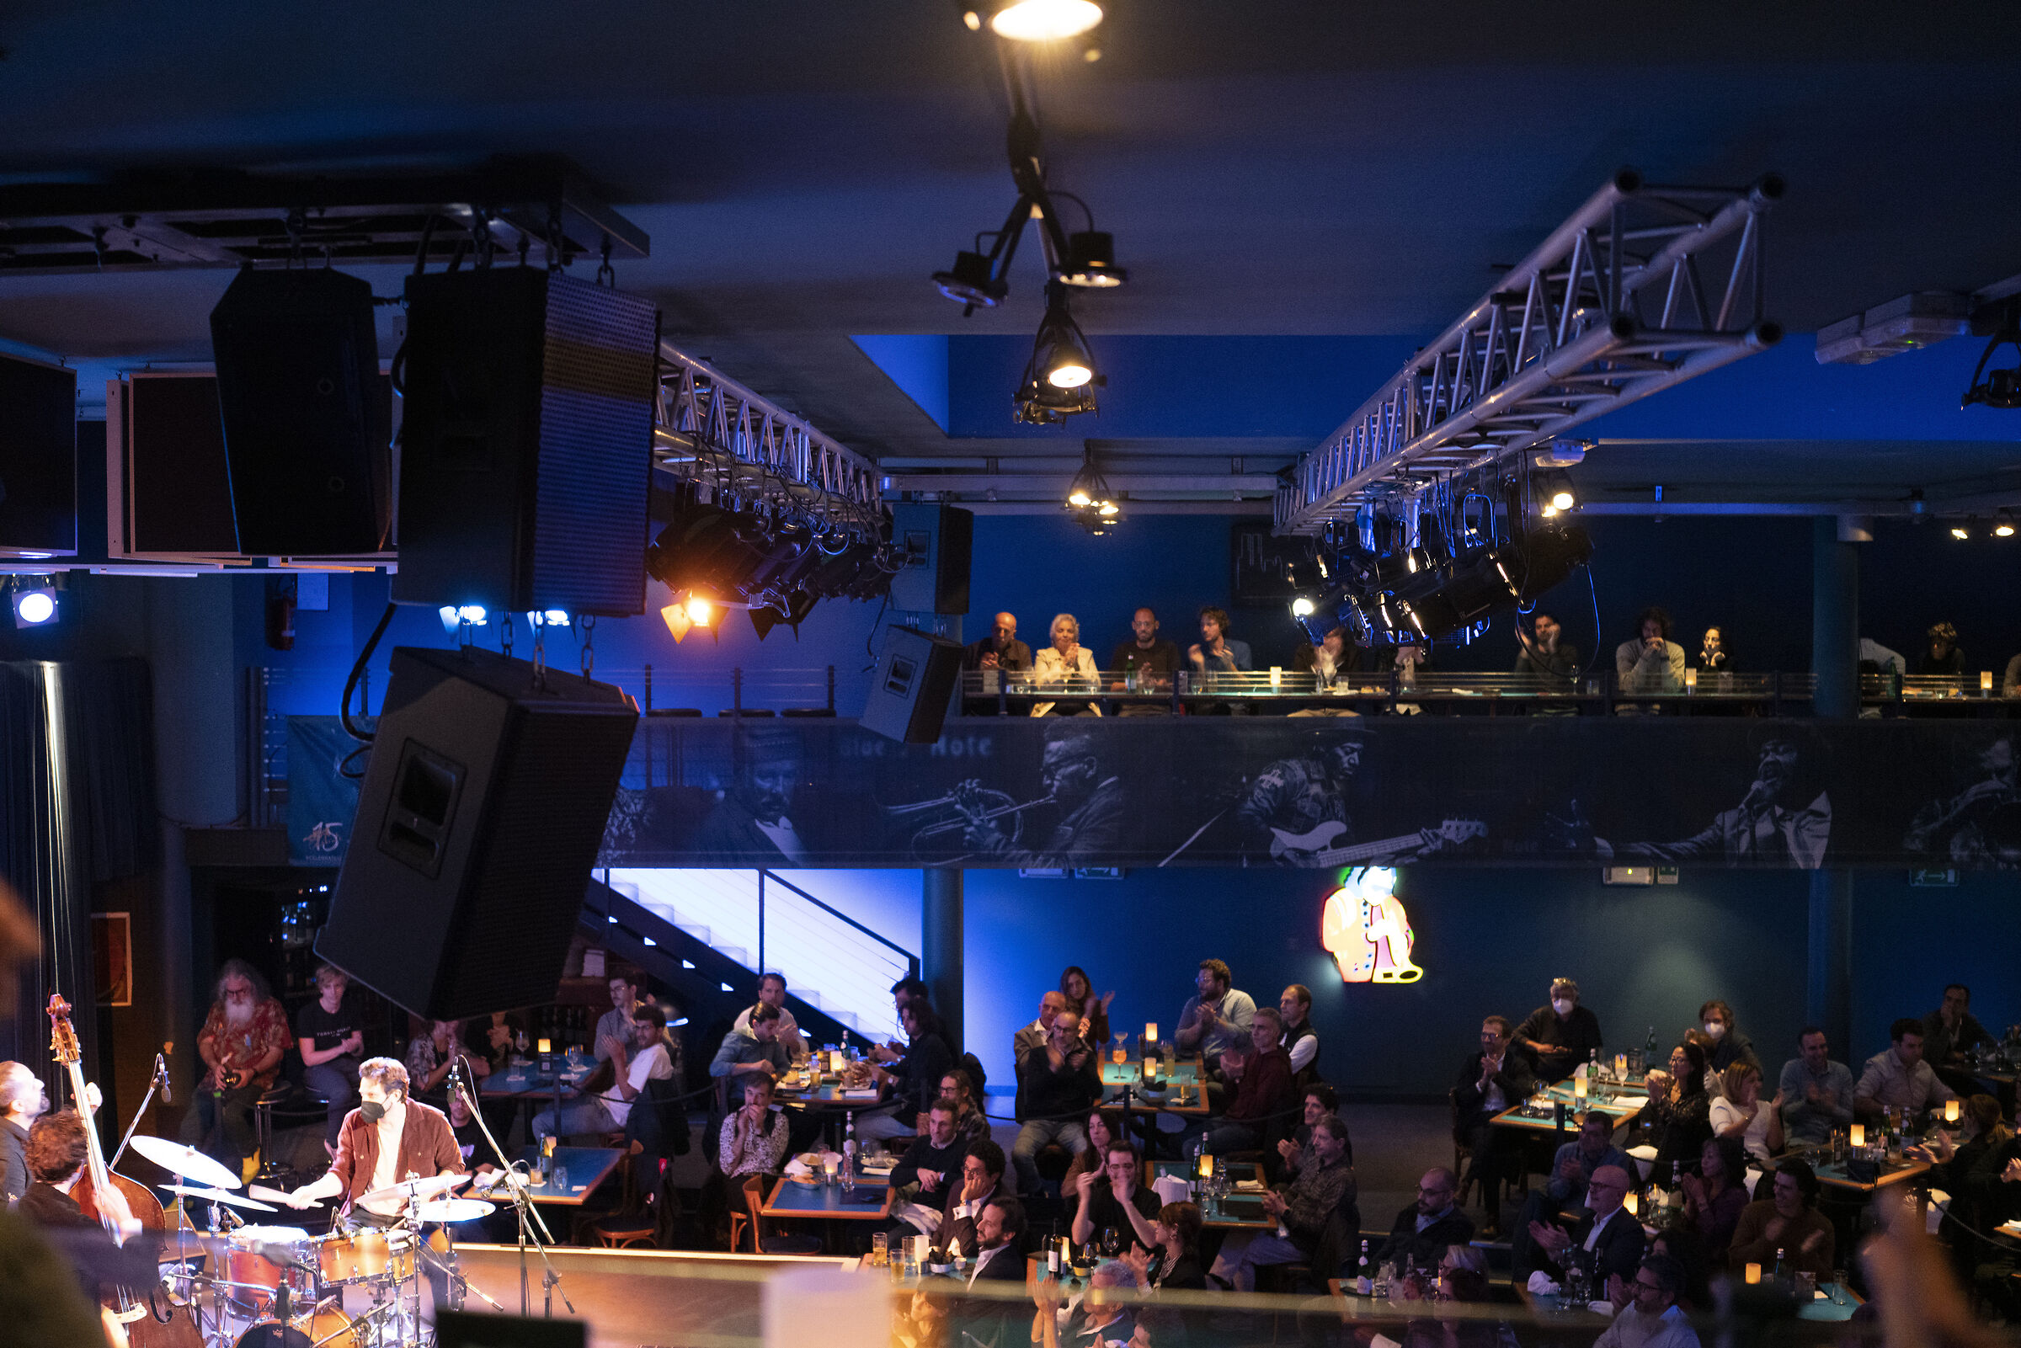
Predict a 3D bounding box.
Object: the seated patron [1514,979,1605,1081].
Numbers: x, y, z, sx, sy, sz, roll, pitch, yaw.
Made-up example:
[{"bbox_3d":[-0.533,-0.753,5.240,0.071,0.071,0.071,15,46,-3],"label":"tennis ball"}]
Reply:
[{"bbox_3d":[3.524,2.614,14.328,0.580,1.290,0.800,0,2,9],"label":"seated patron"}]

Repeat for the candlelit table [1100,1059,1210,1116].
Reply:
[{"bbox_3d":[0.931,3.076,14.829,0.730,0.750,1.420,0,1,3],"label":"candlelit table"}]

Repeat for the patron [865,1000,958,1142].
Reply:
[{"bbox_3d":[-0.674,2.814,14.873,0.760,1.270,0.520,0,1,-12],"label":"patron"}]

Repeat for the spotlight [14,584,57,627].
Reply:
[{"bbox_3d":[-4.688,-0.330,10.800,0.220,0.210,0.250,0,23,-19],"label":"spotlight"}]

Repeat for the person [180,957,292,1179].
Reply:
[{"bbox_3d":[-4.941,2.609,14.300,0.680,1.560,0.820,0,2,-6],"label":"person"}]

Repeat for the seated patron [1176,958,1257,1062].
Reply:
[{"bbox_3d":[1.230,2.540,14.580,0.600,1.340,0.820,1,2,37],"label":"seated patron"}]

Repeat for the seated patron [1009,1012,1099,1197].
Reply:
[{"bbox_3d":[0.273,2.780,14.100,0.560,1.290,0.850,0,2,-3],"label":"seated patron"}]

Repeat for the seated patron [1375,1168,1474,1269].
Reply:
[{"bbox_3d":[2.162,3.268,11.900,0.820,1.280,0.550,-1,2,-37],"label":"seated patron"}]

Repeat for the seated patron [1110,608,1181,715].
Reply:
[{"bbox_3d":[0.884,0.224,14.800,0.520,1.310,0.750,0,2,2],"label":"seated patron"}]

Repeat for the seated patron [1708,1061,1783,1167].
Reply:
[{"bbox_3d":[4.055,2.723,12.001,0.520,1.230,0.780,-1,2,-30],"label":"seated patron"}]

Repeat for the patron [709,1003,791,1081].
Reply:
[{"bbox_3d":[-1.684,2.838,14.923,0.760,1.220,0.520,1,2,26],"label":"patron"}]

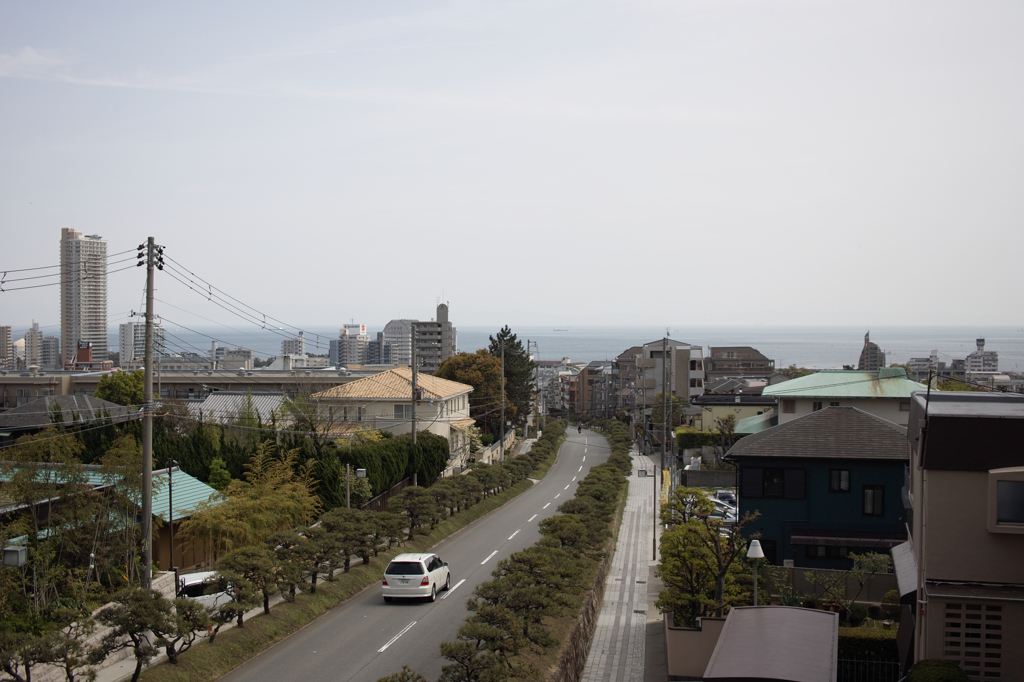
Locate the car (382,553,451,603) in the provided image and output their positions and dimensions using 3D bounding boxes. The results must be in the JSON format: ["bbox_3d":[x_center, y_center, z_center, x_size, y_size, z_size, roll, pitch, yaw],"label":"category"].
[{"bbox_3d":[-3.420,8.537,43.141,1.800,1.630,4.750,0,-4,7],"label":"car"}]

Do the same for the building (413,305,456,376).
[{"bbox_3d":[-28.665,4.488,434.128,13.200,36.000,12.500,0,1,16],"label":"building"}]

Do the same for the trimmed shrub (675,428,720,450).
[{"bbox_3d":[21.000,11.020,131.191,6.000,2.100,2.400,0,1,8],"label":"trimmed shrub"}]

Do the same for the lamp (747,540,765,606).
[{"bbox_3d":[6.700,7.141,32.117,0.470,3.400,0.470,0,1,8],"label":"lamp"}]

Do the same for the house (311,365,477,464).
[{"bbox_3d":[-10.400,6.741,104.620,11.600,8.400,14.500,0,1,8],"label":"house"}]

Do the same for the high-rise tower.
[{"bbox_3d":[-355.382,-31.450,967.620,28.000,124.000,28.000,1,1,32],"label":"high-rise tower"}]

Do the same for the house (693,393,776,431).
[{"bbox_3d":[21.597,7.664,111.408,8.700,5.100,8.000,0,1,9],"label":"house"}]

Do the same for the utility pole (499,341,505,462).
[{"bbox_3d":[-0.989,6.337,113.116,0.340,12.700,0.340,0,1,7],"label":"utility pole"}]

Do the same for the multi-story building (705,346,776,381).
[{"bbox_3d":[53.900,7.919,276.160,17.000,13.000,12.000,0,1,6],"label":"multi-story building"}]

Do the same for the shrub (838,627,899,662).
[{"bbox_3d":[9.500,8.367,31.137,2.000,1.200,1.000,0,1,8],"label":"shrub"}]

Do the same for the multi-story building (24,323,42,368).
[{"bbox_3d":[-414.552,7.098,1010.244,14.000,45.500,16.000,-1,1,-37],"label":"multi-story building"}]

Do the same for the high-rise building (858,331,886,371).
[{"bbox_3d":[265.200,12.604,860.313,19.500,39.500,16.000,0,1,12],"label":"high-rise building"}]

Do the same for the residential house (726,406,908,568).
[{"bbox_3d":[12.866,6.356,46.427,8.200,7.200,7.000,0,1,15],"label":"residential house"}]

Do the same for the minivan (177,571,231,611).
[{"bbox_3d":[-11.350,8.806,40.645,3.900,1.650,1.650,-1,1,-34],"label":"minivan"}]

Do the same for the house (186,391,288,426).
[{"bbox_3d":[-24.000,7.415,99.930,9.700,6.300,10.200,0,1,20],"label":"house"}]

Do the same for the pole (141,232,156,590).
[{"bbox_3d":[-10.895,3.092,35.054,0.360,12.400,0.360,1,1,7],"label":"pole"}]

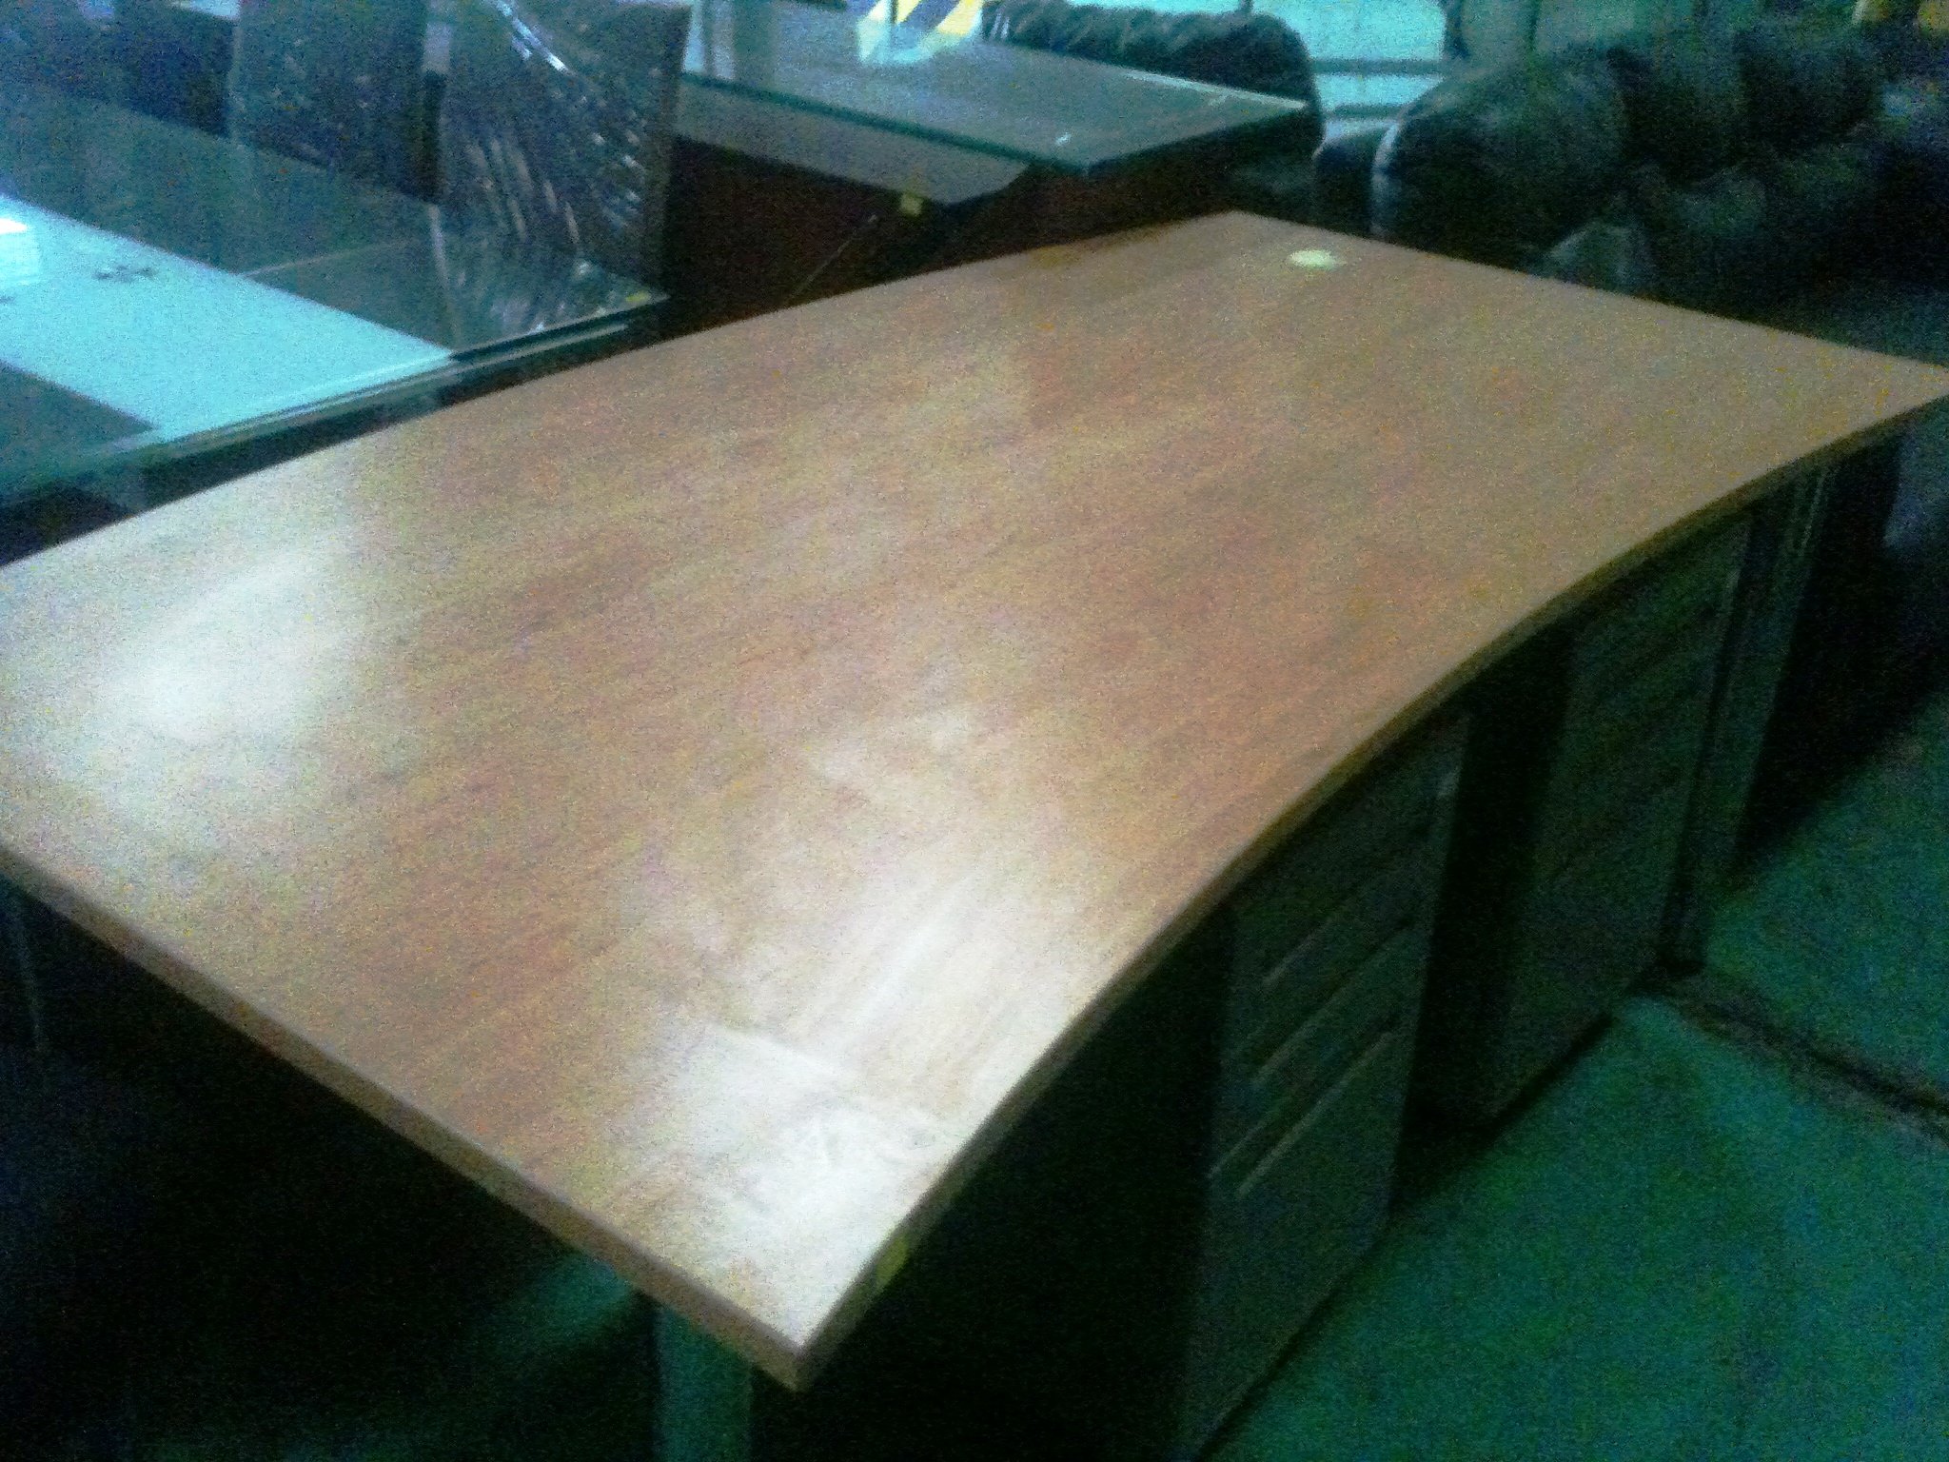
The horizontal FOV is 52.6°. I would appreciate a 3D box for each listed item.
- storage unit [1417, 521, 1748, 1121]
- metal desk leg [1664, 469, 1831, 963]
[{"bbox_3d":[0.507,0.019,2.244,0.500,0.606,0.388,25,37,35],"label":"storage unit"},{"bbox_3d":[0.887,-0.046,2.260,0.060,0.710,0.060,21,32,32],"label":"metal desk leg"}]

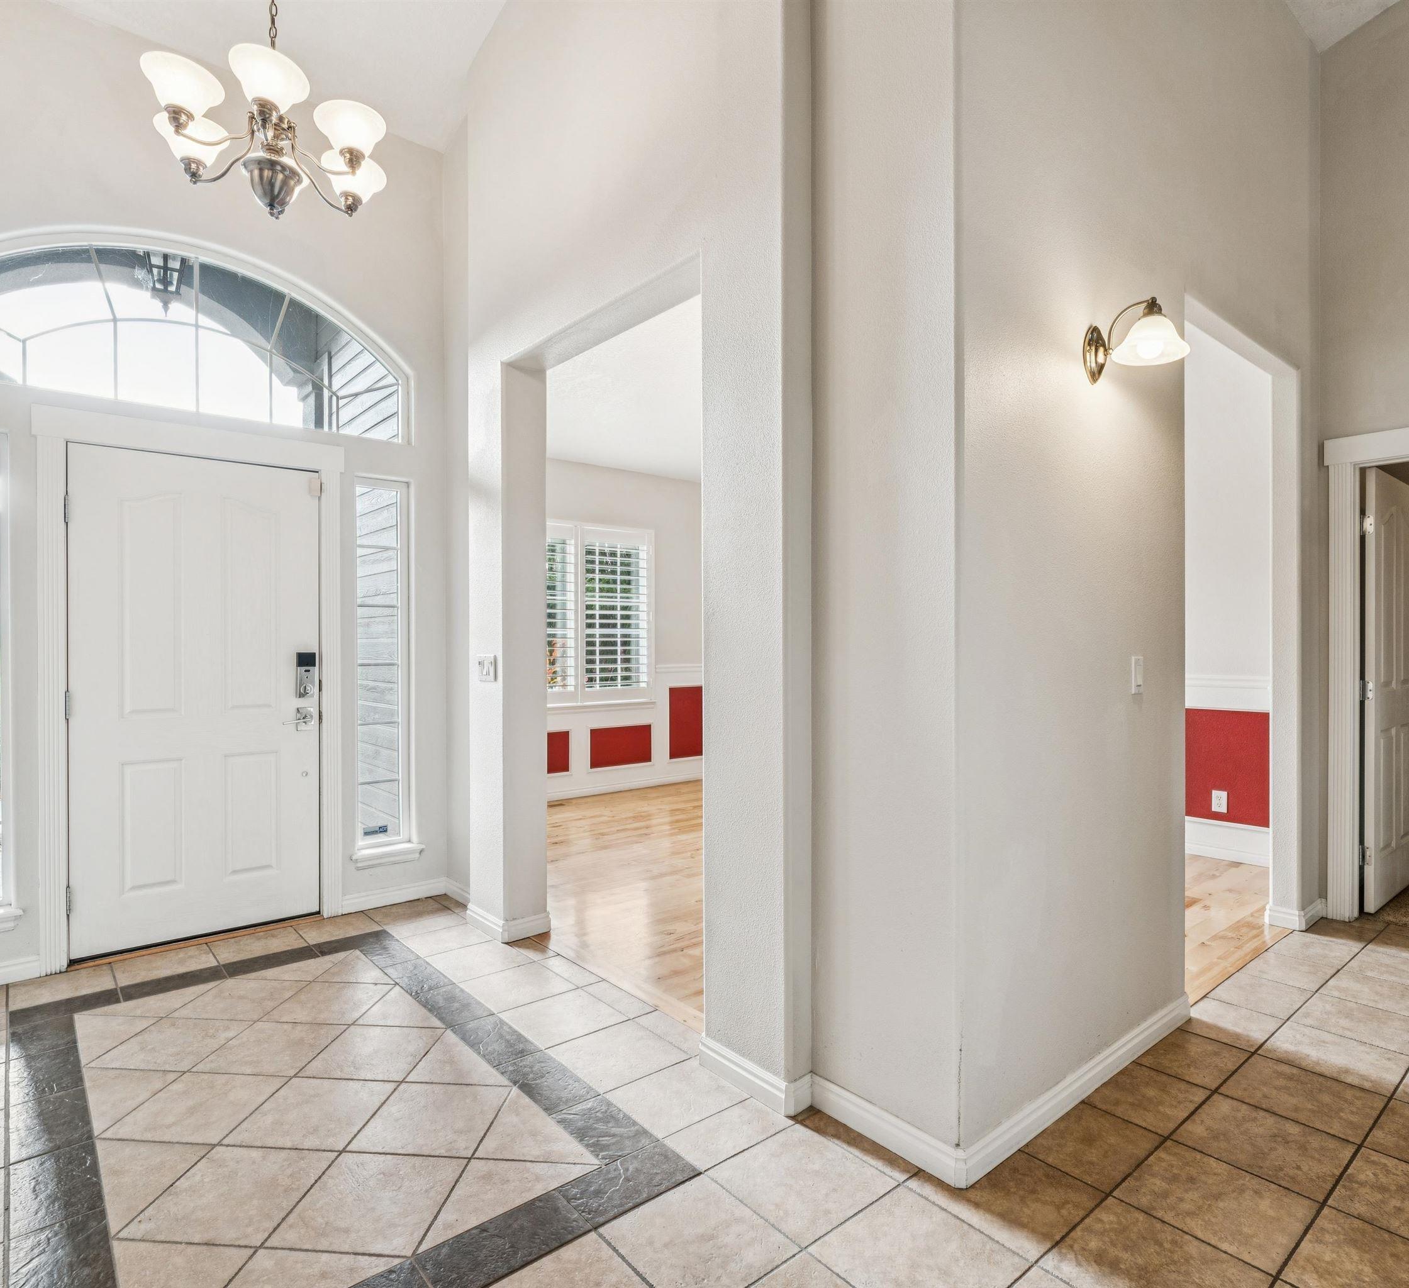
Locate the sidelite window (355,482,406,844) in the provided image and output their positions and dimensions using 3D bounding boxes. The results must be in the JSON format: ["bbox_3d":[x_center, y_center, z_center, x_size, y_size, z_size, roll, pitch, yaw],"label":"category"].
[{"bbox_3d":[-1.574,0.098,3.912,0.245,1.730,0.060,0,0,-39],"label":"sidelite window"}]

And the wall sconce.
[{"bbox_3d":[1.176,-0.830,2.180,0.182,0.191,0.248,0,0,-39],"label":"wall sconce"}]

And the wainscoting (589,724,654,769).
[{"bbox_3d":[-0.710,0.873,6.893,0.640,0.338,0.025,0,0,-39],"label":"wainscoting"}]

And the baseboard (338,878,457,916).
[{"bbox_3d":[-1.488,1.208,3.894,0.515,0.080,0.018,0,0,-39],"label":"baseboard"}]

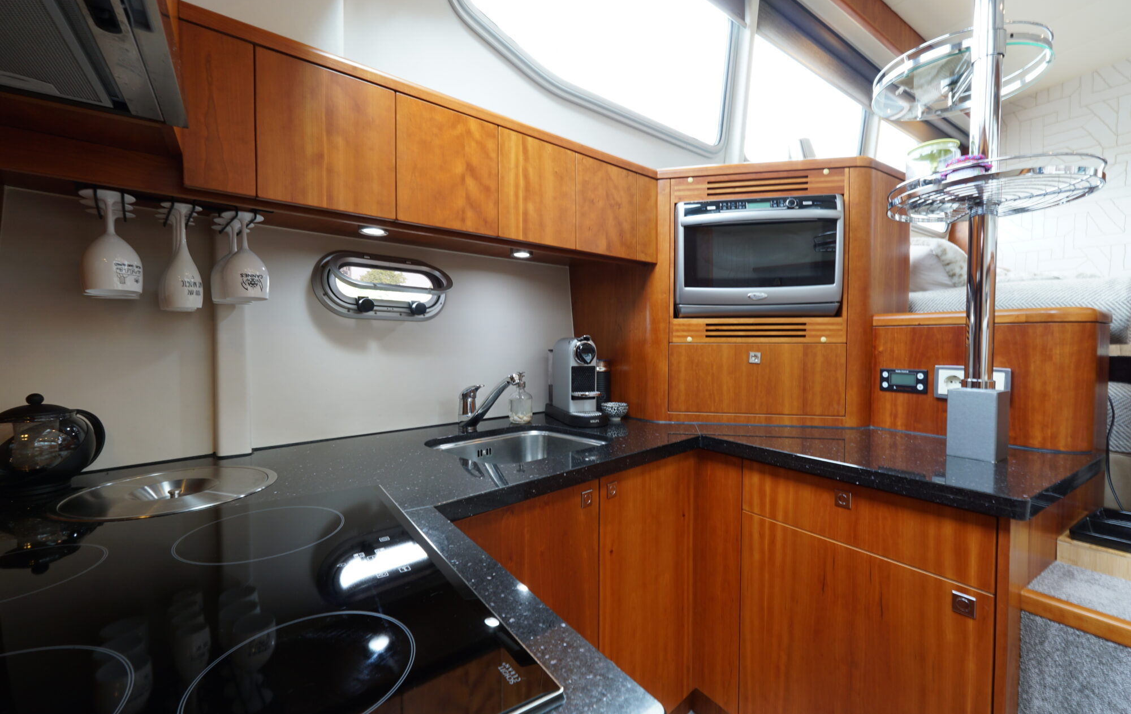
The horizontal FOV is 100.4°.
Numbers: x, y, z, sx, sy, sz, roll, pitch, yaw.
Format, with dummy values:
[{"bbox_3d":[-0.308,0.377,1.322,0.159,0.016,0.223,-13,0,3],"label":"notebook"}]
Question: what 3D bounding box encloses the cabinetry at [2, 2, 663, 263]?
[{"bbox_3d":[-0.344,-0.452,1.184,1.443,0.307,0.249,-1,2,-38],"label":"cabinetry"}]

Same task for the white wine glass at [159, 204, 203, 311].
[{"bbox_3d":[-0.714,-0.186,0.881,0.058,0.191,0.058,-1,2,-38],"label":"white wine glass"}]

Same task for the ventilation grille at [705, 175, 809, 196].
[{"bbox_3d":[0.553,-0.495,1.370,0.276,0.049,0.018,0,2,11],"label":"ventilation grille"}]

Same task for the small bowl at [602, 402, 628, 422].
[{"bbox_3d":[0.155,0.174,1.491,0.084,0.050,0.084,0,2,0],"label":"small bowl"}]

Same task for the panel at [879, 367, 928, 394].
[{"bbox_3d":[0.965,0.070,1.348,0.016,0.066,0.118,-1,2,-33],"label":"panel"}]

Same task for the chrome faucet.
[{"bbox_3d":[-0.208,0.127,1.297,0.056,0.171,0.249,-1,2,-43],"label":"chrome faucet"}]

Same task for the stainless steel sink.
[{"bbox_3d":[-0.115,0.302,1.175,0.394,0.170,0.352,-2,3,-43],"label":"stainless steel sink"}]

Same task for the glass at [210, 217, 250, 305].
[{"bbox_3d":[-0.668,-0.192,0.952,0.075,0.167,0.075,-2,3,-41],"label":"glass"}]

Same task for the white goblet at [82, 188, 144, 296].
[{"bbox_3d":[-0.776,-0.194,0.804,0.078,0.167,0.078,-1,2,-38],"label":"white goblet"}]

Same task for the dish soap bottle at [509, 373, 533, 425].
[{"bbox_3d":[-0.138,0.124,1.456,0.072,0.151,0.072,0,2,0],"label":"dish soap bottle"}]

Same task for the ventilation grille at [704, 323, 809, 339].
[{"bbox_3d":[0.554,-0.078,1.383,0.281,0.046,0.018,0,2,11],"label":"ventilation grille"}]

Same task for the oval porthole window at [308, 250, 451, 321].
[{"bbox_3d":[-0.482,-0.195,1.293,0.371,0.181,0.085,-2,-2,-41],"label":"oval porthole window"}]

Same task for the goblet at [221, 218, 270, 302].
[{"bbox_3d":[-0.636,-0.198,0.935,0.077,0.167,0.077,-1,2,-38],"label":"goblet"}]

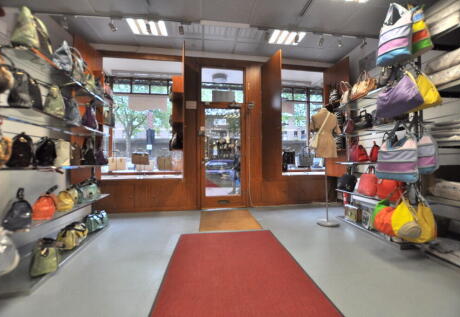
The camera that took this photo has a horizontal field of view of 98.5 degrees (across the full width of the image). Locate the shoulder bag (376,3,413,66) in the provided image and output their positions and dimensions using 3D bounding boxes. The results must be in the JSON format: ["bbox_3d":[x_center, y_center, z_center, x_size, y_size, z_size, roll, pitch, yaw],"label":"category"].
[{"bbox_3d":[1.634,-1.212,1.977,0.130,0.520,0.340,1,-1,-41],"label":"shoulder bag"}]

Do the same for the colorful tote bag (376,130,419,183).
[{"bbox_3d":[1.646,-0.016,1.957,0.360,0.500,0.130,-1,-1,45],"label":"colorful tote bag"}]

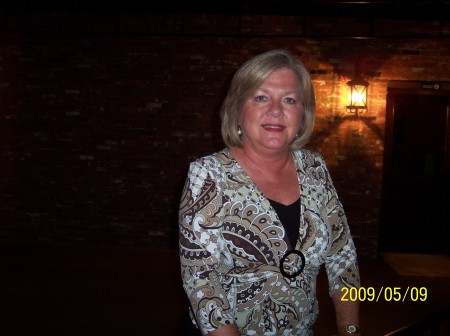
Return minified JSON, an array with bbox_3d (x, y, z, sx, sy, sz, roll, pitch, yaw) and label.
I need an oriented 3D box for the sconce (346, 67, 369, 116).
[{"bbox_3d":[1.569,-0.907,5.850,0.250,0.580,0.300,2,5,4],"label":"sconce"}]

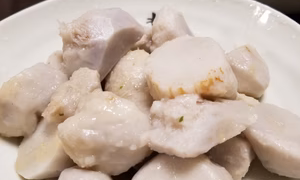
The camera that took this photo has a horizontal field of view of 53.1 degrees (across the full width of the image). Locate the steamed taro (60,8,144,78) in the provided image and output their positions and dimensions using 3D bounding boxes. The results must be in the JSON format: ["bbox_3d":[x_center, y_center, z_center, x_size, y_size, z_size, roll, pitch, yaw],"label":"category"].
[{"bbox_3d":[-0.032,-0.030,0.199,0.046,0.039,0.049,20,47,18],"label":"steamed taro"}]

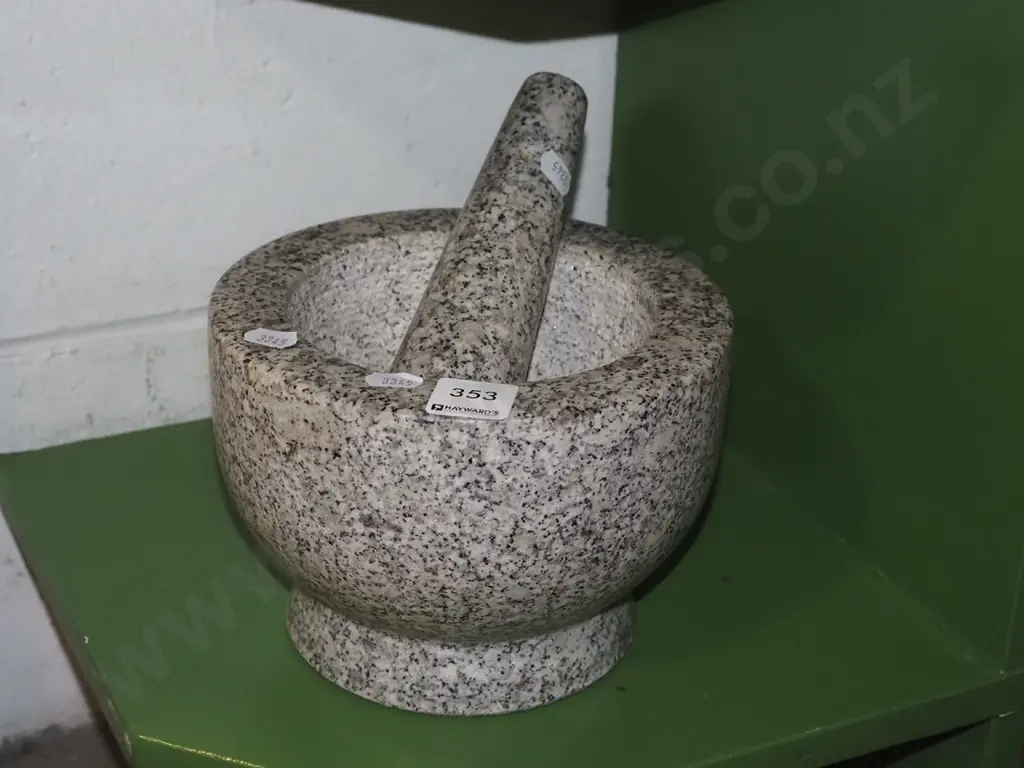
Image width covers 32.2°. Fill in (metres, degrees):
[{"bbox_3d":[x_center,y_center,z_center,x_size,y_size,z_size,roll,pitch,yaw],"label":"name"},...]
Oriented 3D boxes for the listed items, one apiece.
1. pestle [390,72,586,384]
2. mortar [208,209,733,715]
[{"bbox_3d":[-0.010,-0.046,0.803,0.063,0.206,0.063,18,-10,0],"label":"pestle"},{"bbox_3d":[-0.019,0.035,0.793,0.224,0.159,0.224,2,26,0],"label":"mortar"}]

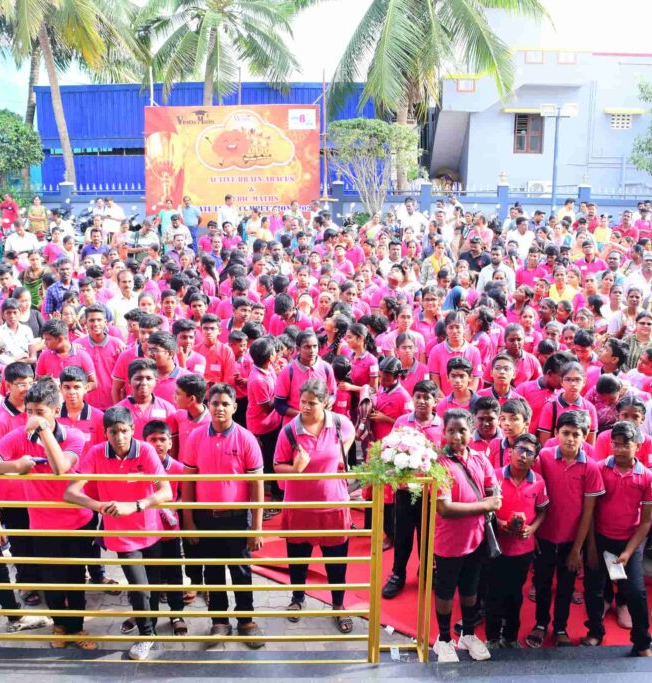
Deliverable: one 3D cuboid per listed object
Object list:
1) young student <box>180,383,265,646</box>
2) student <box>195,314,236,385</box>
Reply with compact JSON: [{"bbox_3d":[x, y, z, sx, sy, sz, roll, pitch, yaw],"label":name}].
[{"bbox_3d":[-0.594,0.994,4.450,0.490,1.590,0.330,1,14,3],"label":"young student"},{"bbox_3d":[-0.911,0.557,6.278,0.430,1.540,0.300,4,15,17],"label":"student"}]

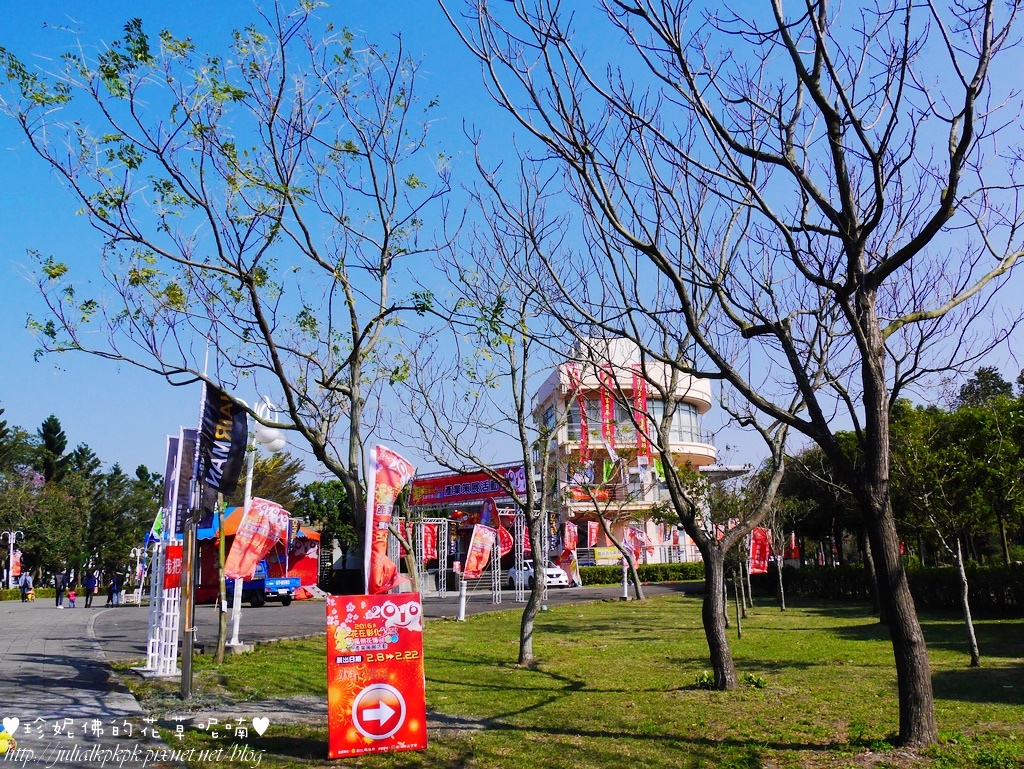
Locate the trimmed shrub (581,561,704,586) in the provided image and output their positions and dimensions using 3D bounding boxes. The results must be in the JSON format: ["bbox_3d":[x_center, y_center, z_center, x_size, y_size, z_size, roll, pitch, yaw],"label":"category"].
[{"bbox_3d":[7.764,11.262,49.300,7.800,1.100,1.000,3,-13,-20],"label":"trimmed shrub"}]

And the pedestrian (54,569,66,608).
[{"bbox_3d":[-19.819,8.969,36.400,0.460,1.700,0.330,-10,-15,36],"label":"pedestrian"}]

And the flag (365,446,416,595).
[{"bbox_3d":[-1.246,1.405,8.500,0.530,1.550,0.250,3,-13,-18],"label":"flag"}]

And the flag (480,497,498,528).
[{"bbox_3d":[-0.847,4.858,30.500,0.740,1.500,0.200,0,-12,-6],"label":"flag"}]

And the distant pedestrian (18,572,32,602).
[{"bbox_3d":[-25.554,10.633,43.529,0.620,1.582,0.420,3,-13,-14],"label":"distant pedestrian"}]

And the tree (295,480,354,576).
[{"bbox_3d":[-10.828,8.747,48.254,4.000,6.306,3.800,0,-13,0],"label":"tree"}]

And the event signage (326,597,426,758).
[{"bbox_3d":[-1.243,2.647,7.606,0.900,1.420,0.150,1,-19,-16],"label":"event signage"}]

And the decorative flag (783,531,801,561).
[{"bbox_3d":[16.021,9.257,47.500,0.850,1.580,0.250,0,-12,-6],"label":"decorative flag"}]

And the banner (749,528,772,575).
[{"bbox_3d":[9.693,6.515,32.358,0.820,1.761,0.250,-1,-13,3],"label":"banner"}]

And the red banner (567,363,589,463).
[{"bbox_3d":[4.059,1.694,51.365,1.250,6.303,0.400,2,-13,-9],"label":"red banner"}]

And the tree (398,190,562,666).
[{"bbox_3d":[-0.585,0.523,15.457,3.200,8.955,3.000,0,-13,0],"label":"tree"}]

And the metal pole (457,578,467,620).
[{"bbox_3d":[-1.415,6.137,23.600,0.170,1.130,0.170,-1,-12,0],"label":"metal pole"}]

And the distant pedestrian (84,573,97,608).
[{"bbox_3d":[-18.645,9.086,36.702,0.550,1.613,0.400,-2,-13,8],"label":"distant pedestrian"}]

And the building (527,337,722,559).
[{"bbox_3d":[7.875,5.672,59.072,11.000,16.000,10.500,1,-12,-8],"label":"building"}]

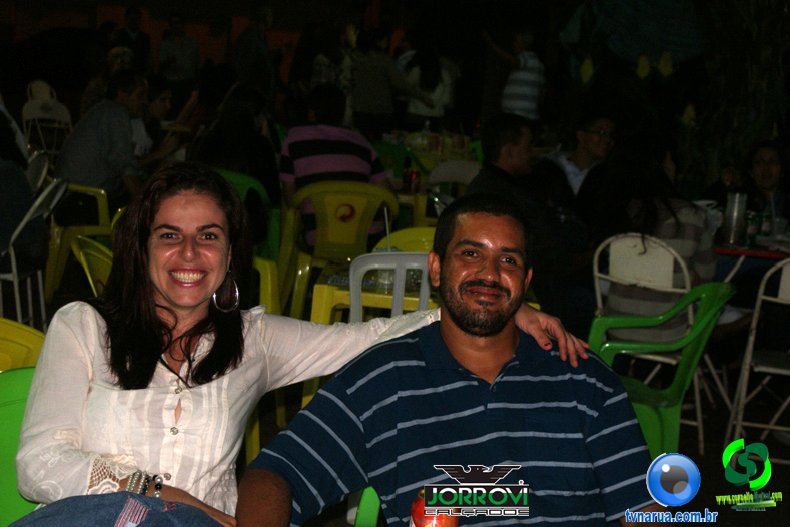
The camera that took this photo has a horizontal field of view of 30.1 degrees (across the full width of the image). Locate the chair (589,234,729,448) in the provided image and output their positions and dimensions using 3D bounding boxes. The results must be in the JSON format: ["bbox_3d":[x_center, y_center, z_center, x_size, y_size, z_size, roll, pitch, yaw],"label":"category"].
[{"bbox_3d":[1.048,0.260,5.628,0.430,0.800,0.470,8,10,33],"label":"chair"}]

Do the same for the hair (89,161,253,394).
[{"bbox_3d":[-0.373,0.021,2.430,0.250,0.350,0.240,2,8,-7],"label":"hair"}]

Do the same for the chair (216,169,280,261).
[{"bbox_3d":[-0.877,-0.080,7.321,0.560,0.785,0.550,4,8,5],"label":"chair"}]

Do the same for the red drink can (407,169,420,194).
[{"bbox_3d":[0.090,-0.399,7.150,0.066,0.122,0.066,3,8,0],"label":"red drink can"}]

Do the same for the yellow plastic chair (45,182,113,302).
[{"bbox_3d":[-1.733,-0.176,7.667,0.550,0.785,0.560,-5,11,-42],"label":"yellow plastic chair"}]

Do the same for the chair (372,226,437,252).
[{"bbox_3d":[0.146,0.276,5.243,0.560,0.785,0.550,3,8,0],"label":"chair"}]

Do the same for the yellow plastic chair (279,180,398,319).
[{"bbox_3d":[-0.266,0.003,6.975,0.560,0.785,0.550,2,8,-5],"label":"yellow plastic chair"}]

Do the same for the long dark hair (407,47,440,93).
[{"bbox_3d":[0.248,-1.680,12.800,0.280,0.400,0.240,3,8,0],"label":"long dark hair"}]

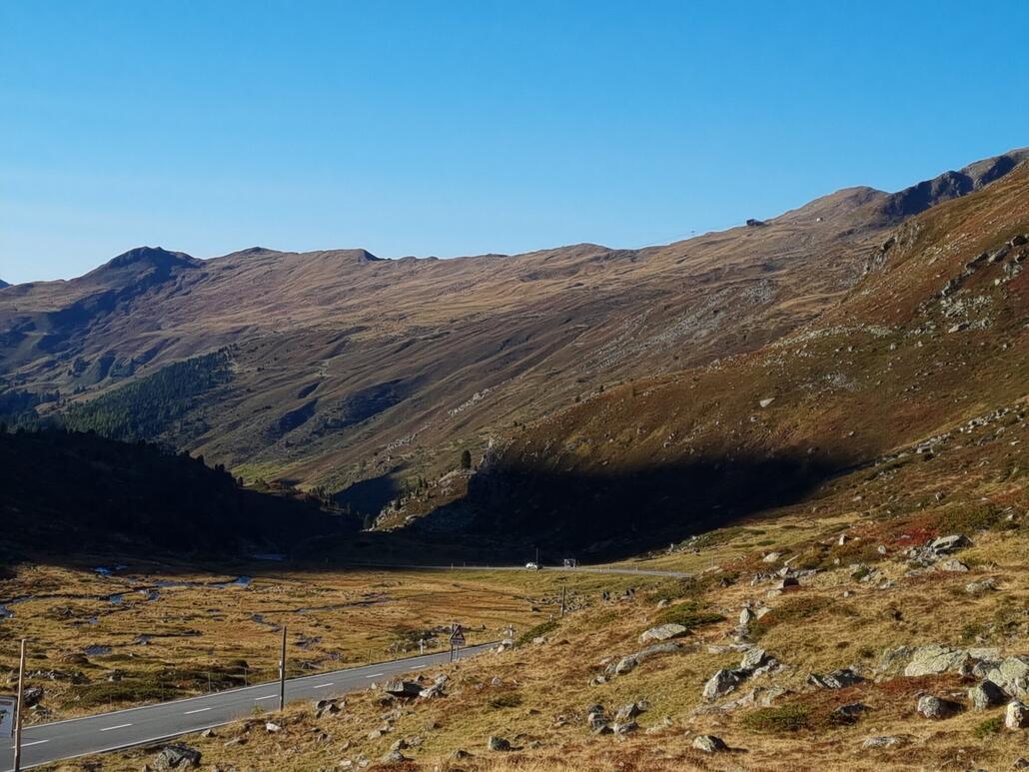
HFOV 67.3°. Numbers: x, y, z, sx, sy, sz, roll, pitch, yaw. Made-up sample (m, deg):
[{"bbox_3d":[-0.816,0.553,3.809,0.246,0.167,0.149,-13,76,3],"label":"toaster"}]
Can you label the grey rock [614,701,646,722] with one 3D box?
[{"bbox_3d":[4.030,11.375,27.000,1.100,0.600,0.850,0,-8,0],"label":"grey rock"}]

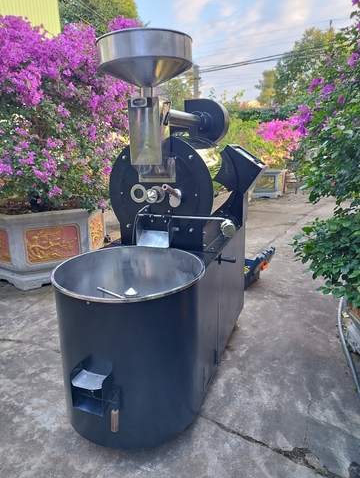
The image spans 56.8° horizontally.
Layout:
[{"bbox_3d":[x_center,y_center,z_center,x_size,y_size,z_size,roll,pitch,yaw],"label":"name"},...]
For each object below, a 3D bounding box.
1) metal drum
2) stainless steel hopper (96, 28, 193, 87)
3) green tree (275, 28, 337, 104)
[{"bbox_3d":[-0.269,0.553,1.909,0.820,0.800,0.860,-1,15,0],"label":"metal drum"},{"bbox_3d":[-0.184,-0.948,1.826,0.521,0.215,0.521,-1,15,0],"label":"stainless steel hopper"},{"bbox_3d":[7.641,-8.691,20.475,4.600,7.638,4.400,-1,15,0],"label":"green tree"}]

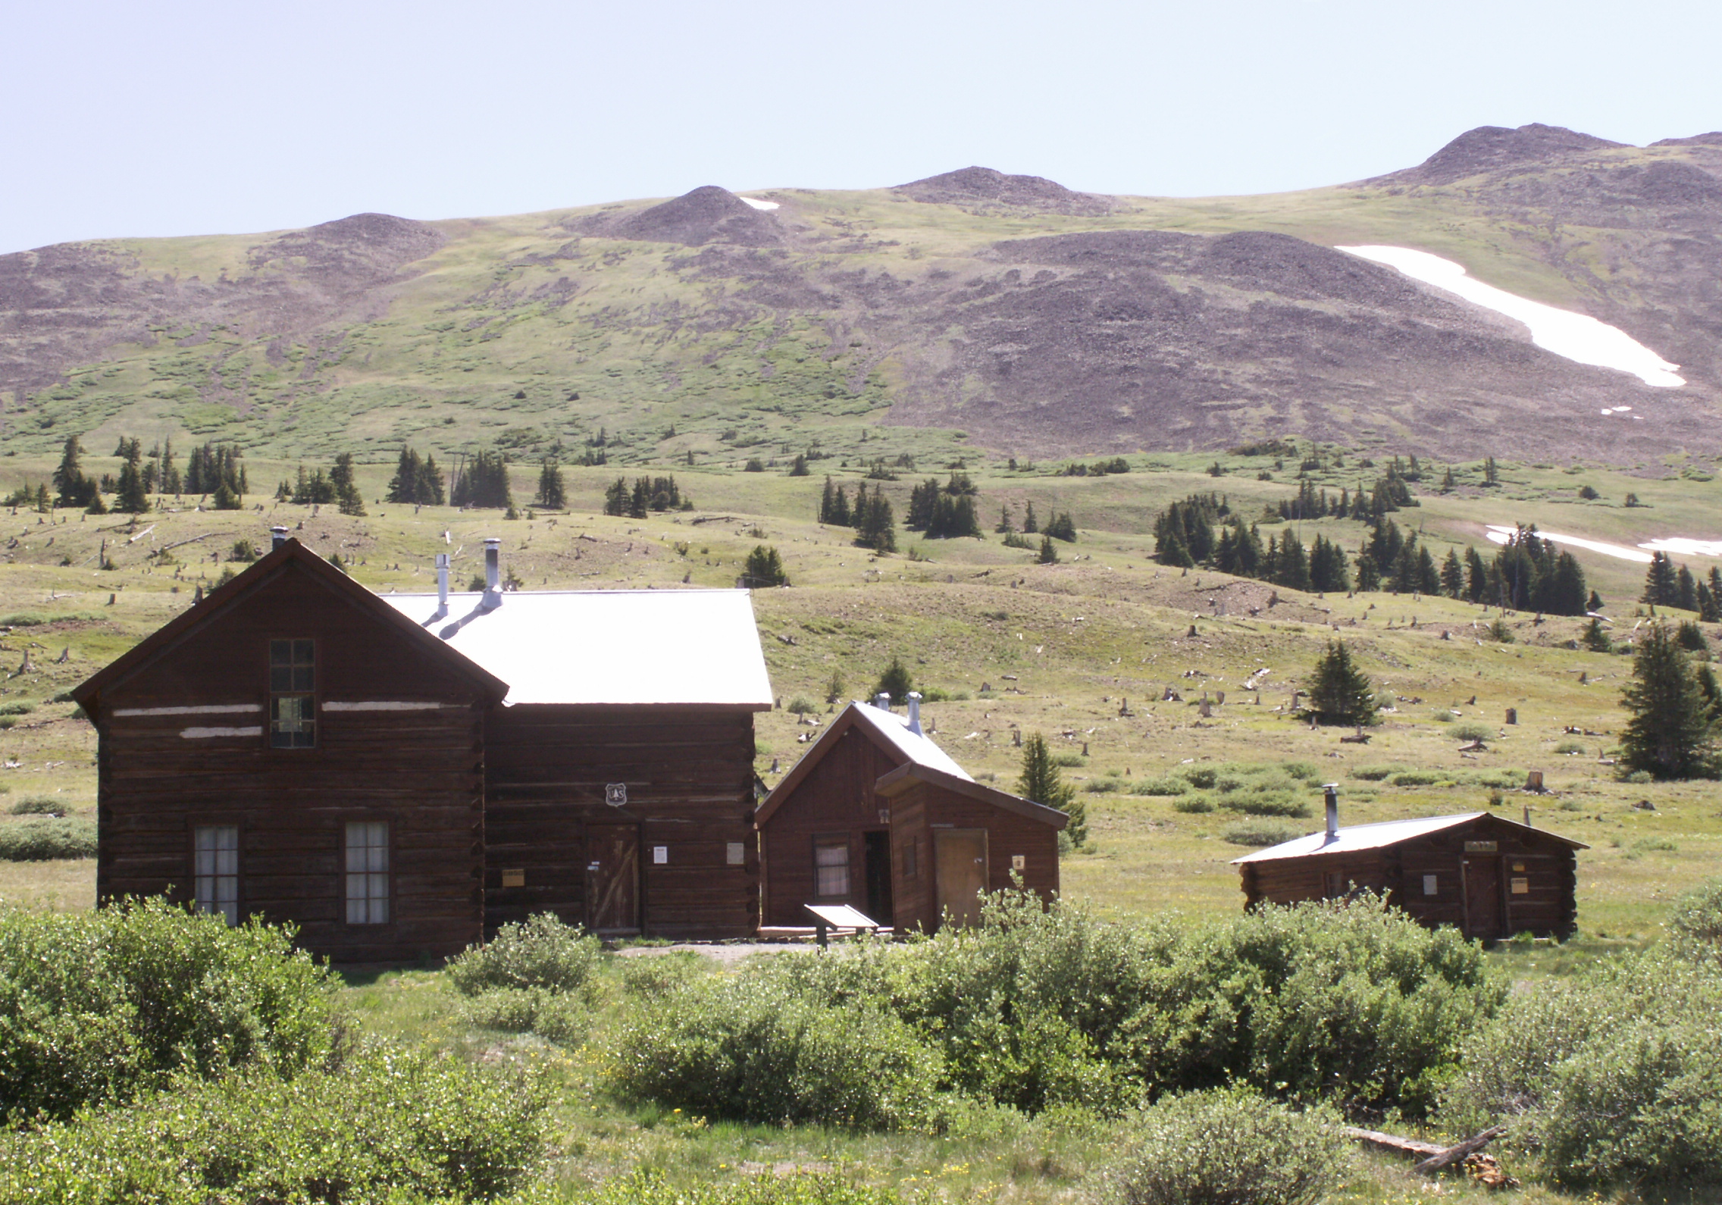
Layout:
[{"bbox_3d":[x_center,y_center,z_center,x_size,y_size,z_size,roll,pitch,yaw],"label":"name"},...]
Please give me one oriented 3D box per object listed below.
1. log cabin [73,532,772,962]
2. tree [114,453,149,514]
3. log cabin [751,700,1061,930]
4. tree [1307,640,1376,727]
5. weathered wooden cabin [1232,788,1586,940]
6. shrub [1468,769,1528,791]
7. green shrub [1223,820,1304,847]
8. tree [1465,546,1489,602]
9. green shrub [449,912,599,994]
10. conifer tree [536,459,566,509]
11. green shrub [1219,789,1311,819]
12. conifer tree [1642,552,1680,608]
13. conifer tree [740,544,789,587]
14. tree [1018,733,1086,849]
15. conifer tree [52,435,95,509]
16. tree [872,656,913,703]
[{"bbox_3d":[-8.482,3.415,60.814,12.800,7.800,10.400,0,-8,-10],"label":"log cabin"},{"bbox_3d":[-76.834,-12.475,325.000,3.540,6.380,3.440,0,-6,-13],"label":"tree"},{"bbox_3d":[0.950,4.380,60.700,5.900,4.750,7.000,-2,-8,3],"label":"log cabin"},{"bbox_3d":[22.299,3.742,143.000,3.240,4.050,3.150,-2,-6,9],"label":"tree"},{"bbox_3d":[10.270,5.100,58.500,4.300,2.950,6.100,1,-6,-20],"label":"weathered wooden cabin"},{"bbox_3d":[21.502,5.988,104.000,1.950,0.720,1.560,-2,-6,12],"label":"shrub"},{"bbox_3d":[10.434,5.984,80.000,2.130,0.660,1.700,-2,-6,7],"label":"green shrub"},{"bbox_3d":[59.932,-2.683,300.000,2.220,5.500,2.160,-2,-6,11],"label":"tree"},{"bbox_3d":[-5.135,5.351,47.000,2.380,1.270,2.020,0,-6,-6],"label":"green shrub"},{"bbox_3d":[-33.178,-12.739,330.000,3.170,5.470,3.070,0,-6,-6],"label":"conifer tree"},{"bbox_3d":[11.797,5.889,90.000,2.670,0.810,2.000,-2,-6,7],"label":"green shrub"},{"bbox_3d":[66.180,-1.891,255.000,3.129,4.560,2.816,-2,-8,0],"label":"conifer tree"},{"bbox_3d":[-7.485,-2.879,240.000,3.656,3.350,3.290,-2,-8,0],"label":"conifer tree"},{"bbox_3d":[5.884,5.801,95.000,2.050,3.605,1.742,-2,-8,0],"label":"tree"},{"bbox_3d":[-79.170,-13.116,310.000,4.197,7.437,3.777,-2,-8,0],"label":"conifer tree"},{"bbox_3d":[1.691,4.210,165.000,2.094,2.591,1.885,-2,-8,0],"label":"tree"}]

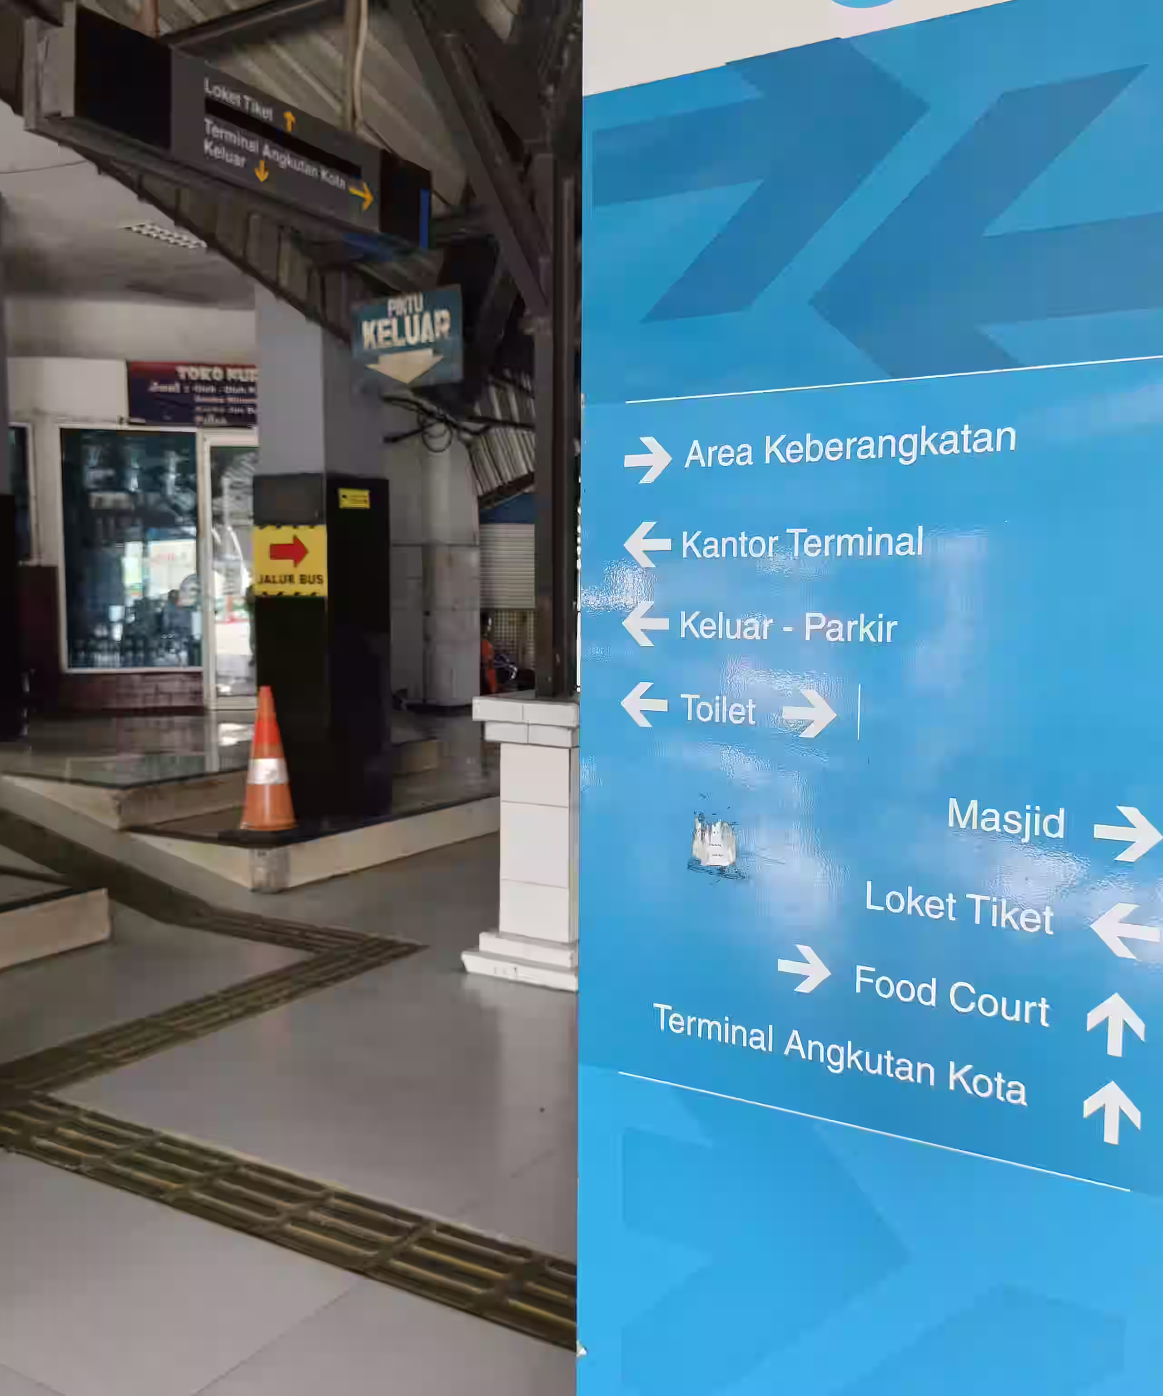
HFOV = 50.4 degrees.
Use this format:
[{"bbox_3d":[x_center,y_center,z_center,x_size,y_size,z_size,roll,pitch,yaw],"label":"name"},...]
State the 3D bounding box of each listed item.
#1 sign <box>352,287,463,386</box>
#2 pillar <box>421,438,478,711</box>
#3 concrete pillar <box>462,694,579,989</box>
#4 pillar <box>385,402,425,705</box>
[{"bbox_3d":[-0.745,-1.536,5.300,0.590,0.410,0.040,3,5,31],"label":"sign"},{"bbox_3d":[-1.438,-1.414,13.514,0.600,3.200,0.600,3,5,31],"label":"pillar"},{"bbox_3d":[-0.098,0.519,4.788,0.520,1.045,0.520,3,5,31],"label":"concrete pillar"},{"bbox_3d":[-1.872,-1.501,14.004,0.600,3.300,0.600,3,5,31],"label":"pillar"}]

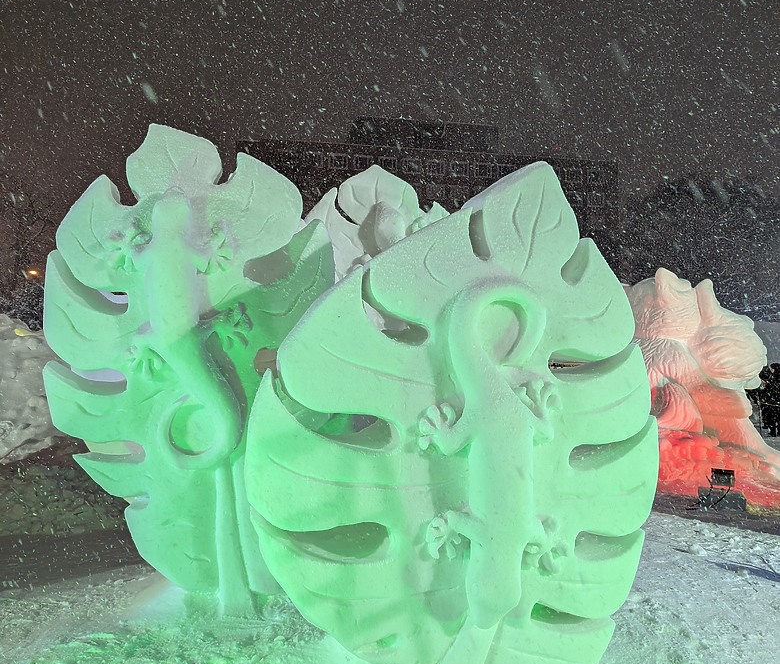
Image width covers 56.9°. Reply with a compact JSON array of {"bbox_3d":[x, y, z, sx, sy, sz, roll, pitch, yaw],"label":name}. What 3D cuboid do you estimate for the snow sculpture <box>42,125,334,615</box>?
[{"bbox_3d":[-1.220,0.248,4.394,1.750,2.940,0.750,0,-2,-5],"label":"snow sculpture"}]

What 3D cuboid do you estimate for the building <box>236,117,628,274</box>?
[{"bbox_3d":[5.000,-11.163,108.506,55.000,34.000,18.000,0,-2,-12],"label":"building"}]

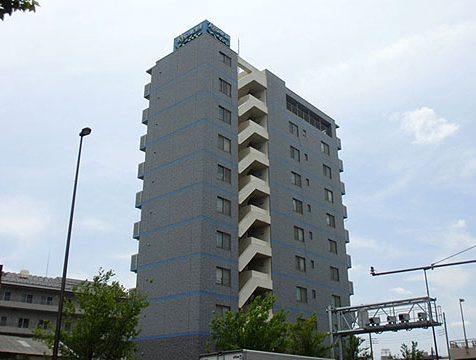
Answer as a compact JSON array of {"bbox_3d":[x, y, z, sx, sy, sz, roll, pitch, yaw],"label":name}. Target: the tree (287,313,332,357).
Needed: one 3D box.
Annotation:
[{"bbox_3d":[4.051,10.926,31.415,3.130,6.740,3.130,0,-22,0],"label":"tree"}]

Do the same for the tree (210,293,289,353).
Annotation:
[{"bbox_3d":[0.593,9.261,27.869,3.930,7.150,3.930,0,-22,0],"label":"tree"}]

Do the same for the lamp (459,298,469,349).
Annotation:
[{"bbox_3d":[19.227,12.217,47.197,0.650,4.150,0.300,16,-27,-34],"label":"lamp"}]

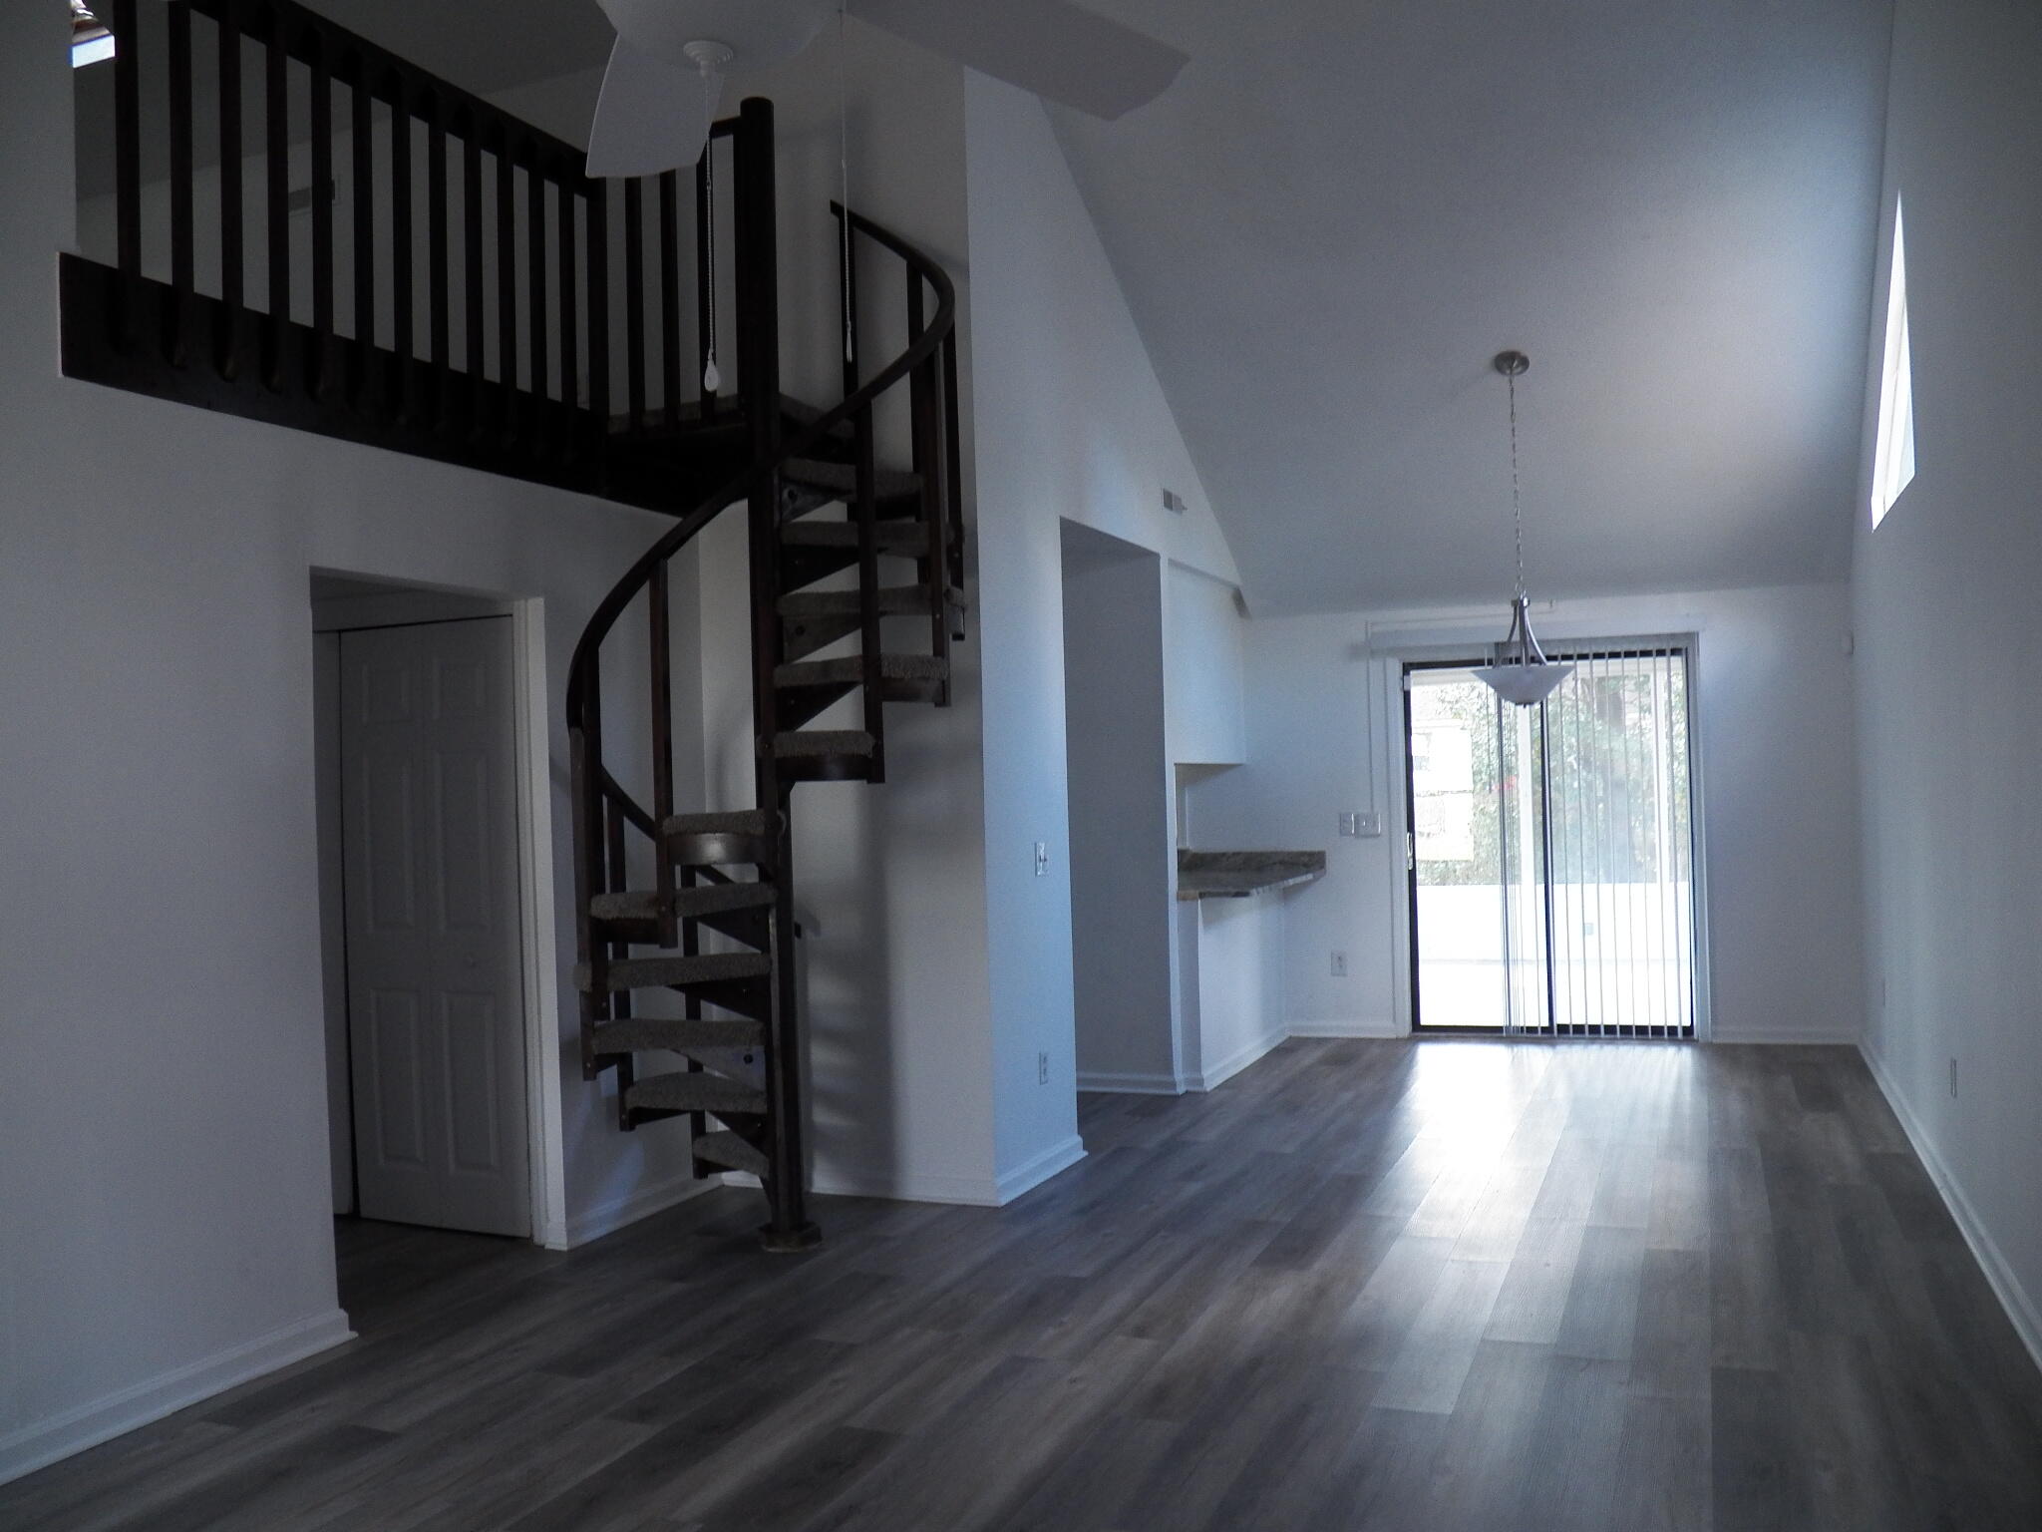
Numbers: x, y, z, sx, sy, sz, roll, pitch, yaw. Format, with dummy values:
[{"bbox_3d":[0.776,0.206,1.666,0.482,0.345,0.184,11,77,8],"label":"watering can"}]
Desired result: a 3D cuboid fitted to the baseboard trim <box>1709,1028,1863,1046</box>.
[{"bbox_3d":[3.798,1.341,8.217,0.691,0.087,0.020,-2,-1,20],"label":"baseboard trim"}]

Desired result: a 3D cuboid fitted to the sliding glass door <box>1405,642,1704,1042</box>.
[{"bbox_3d":[2.744,0.420,8.653,1.450,2.016,0.100,-2,-1,20],"label":"sliding glass door"}]

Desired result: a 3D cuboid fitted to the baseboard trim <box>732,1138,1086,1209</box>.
[{"bbox_3d":[-0.449,1.464,6.191,1.120,0.090,0.820,-2,-1,22],"label":"baseboard trim"}]

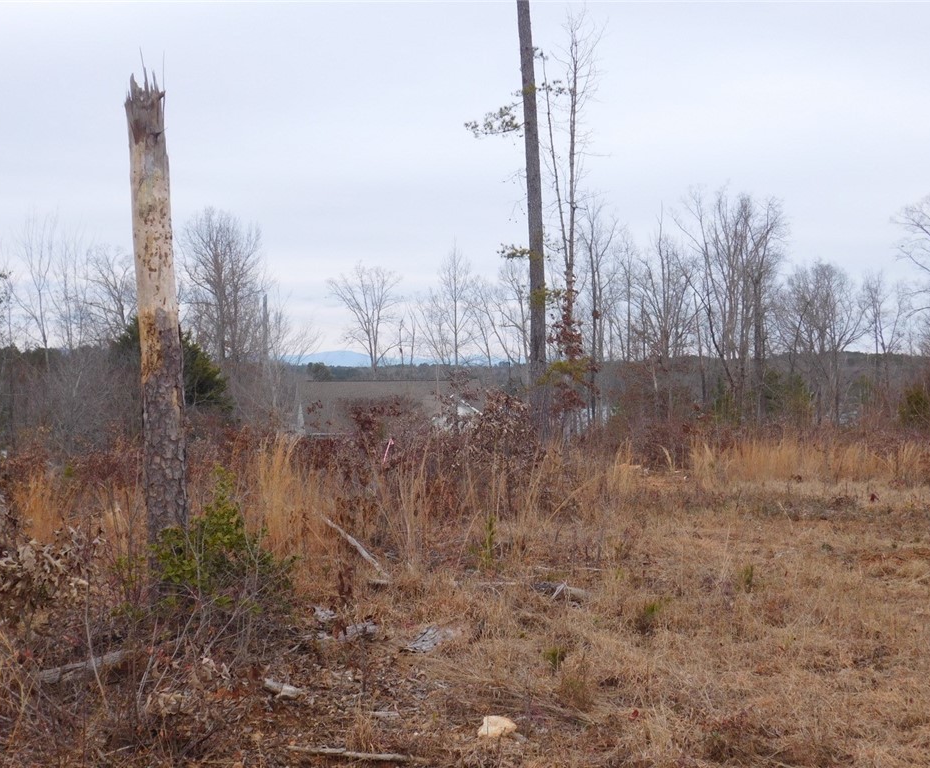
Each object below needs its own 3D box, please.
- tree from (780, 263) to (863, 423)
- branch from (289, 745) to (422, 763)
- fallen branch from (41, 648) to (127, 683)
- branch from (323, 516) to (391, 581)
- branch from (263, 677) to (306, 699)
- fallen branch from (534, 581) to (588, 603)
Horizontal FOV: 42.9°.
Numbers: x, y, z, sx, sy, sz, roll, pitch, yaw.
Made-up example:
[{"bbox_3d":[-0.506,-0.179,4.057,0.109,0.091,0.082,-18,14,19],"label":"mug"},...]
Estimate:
[{"bbox_3d":[14.461,-1.683,48.000,3.407,6.653,3.237,0,1,0],"label":"tree"},{"bbox_3d":[-0.462,1.501,4.813,0.563,0.035,0.045,0,1,18],"label":"branch"},{"bbox_3d":[-1.939,1.444,6.052,0.448,0.075,0.080,-11,7,-34],"label":"fallen branch"},{"bbox_3d":[-0.832,1.239,9.002,0.080,0.070,0.977,-1,23,-39],"label":"branch"},{"bbox_3d":[-0.872,1.464,5.711,0.246,0.055,0.060,10,6,29],"label":"branch"},{"bbox_3d":[0.647,1.404,7.988,0.397,0.090,0.100,8,3,18],"label":"fallen branch"}]

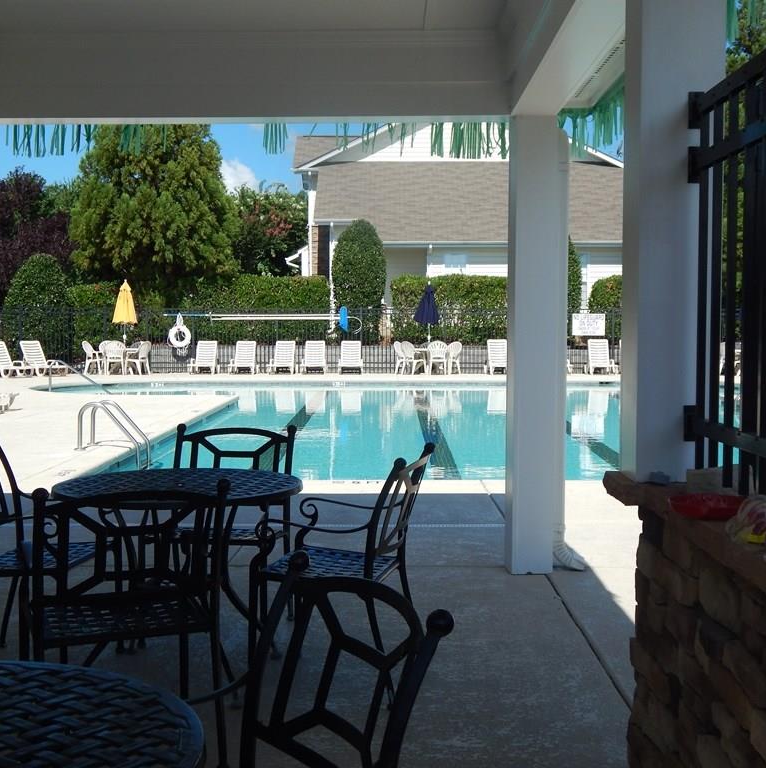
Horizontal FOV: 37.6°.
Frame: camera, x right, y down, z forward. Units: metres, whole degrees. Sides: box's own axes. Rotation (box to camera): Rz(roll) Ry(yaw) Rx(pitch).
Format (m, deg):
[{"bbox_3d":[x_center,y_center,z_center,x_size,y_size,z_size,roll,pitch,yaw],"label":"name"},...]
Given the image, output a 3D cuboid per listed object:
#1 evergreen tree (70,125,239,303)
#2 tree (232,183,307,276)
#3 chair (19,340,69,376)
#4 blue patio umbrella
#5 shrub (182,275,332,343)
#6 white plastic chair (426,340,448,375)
[{"bbox_3d":[-8.131,-6.245,40.000,6.000,9.600,6.000,0,3,0],"label":"evergreen tree"},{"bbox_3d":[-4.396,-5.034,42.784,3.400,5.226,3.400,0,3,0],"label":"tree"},{"bbox_3d":[-8.585,-0.659,28.508,0.680,0.900,1.520,-3,4,-40],"label":"chair"},{"bbox_3d":[1.165,-1.502,29.763,0.680,2.442,0.680,0,3,0],"label":"blue patio umbrella"},{"bbox_3d":[-3.673,-2.156,32.130,4.400,1.939,1.400,0,3,0],"label":"shrub"},{"bbox_3d":[1.421,-0.699,29.307,0.560,0.890,0.570,0,3,0],"label":"white plastic chair"}]

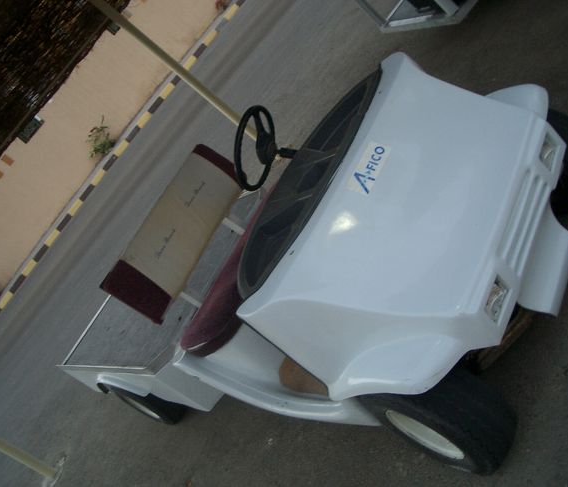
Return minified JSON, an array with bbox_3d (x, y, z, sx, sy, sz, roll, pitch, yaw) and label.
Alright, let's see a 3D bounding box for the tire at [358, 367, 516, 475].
[{"bbox_3d":[0.468,0.508,2.001,0.205,0.455,0.460,-57,20,-18],"label":"tire"}]

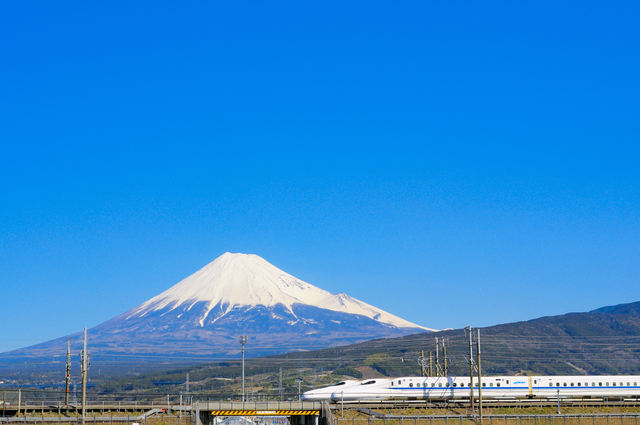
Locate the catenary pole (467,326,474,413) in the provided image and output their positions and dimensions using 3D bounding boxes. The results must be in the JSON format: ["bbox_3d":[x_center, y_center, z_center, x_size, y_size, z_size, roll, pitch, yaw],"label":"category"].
[{"bbox_3d":[21.048,21.592,147.000,0.800,11.700,0.800,1,-11,-6],"label":"catenary pole"}]

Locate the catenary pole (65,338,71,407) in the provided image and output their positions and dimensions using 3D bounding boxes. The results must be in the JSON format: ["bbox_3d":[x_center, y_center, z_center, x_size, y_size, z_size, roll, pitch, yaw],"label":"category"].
[{"bbox_3d":[-35.705,23.097,151.000,0.700,11.000,0.700,1,-11,-6],"label":"catenary pole"}]

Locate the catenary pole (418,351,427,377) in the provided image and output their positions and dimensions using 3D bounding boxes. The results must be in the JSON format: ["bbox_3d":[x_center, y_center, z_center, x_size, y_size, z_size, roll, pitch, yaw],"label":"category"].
[{"bbox_3d":[15.403,25.096,158.000,1.000,9.200,0.800,1,-11,-6],"label":"catenary pole"}]

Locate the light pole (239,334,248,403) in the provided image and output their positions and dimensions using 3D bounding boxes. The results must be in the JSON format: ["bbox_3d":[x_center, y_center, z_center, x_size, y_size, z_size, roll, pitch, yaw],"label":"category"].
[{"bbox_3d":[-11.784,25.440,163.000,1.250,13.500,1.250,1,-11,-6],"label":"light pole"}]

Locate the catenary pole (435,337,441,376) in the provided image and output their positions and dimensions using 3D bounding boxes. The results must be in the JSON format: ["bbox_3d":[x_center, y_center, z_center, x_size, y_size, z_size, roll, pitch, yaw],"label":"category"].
[{"bbox_3d":[17.594,24.036,158.000,0.650,11.100,0.650,1,-11,-6],"label":"catenary pole"}]

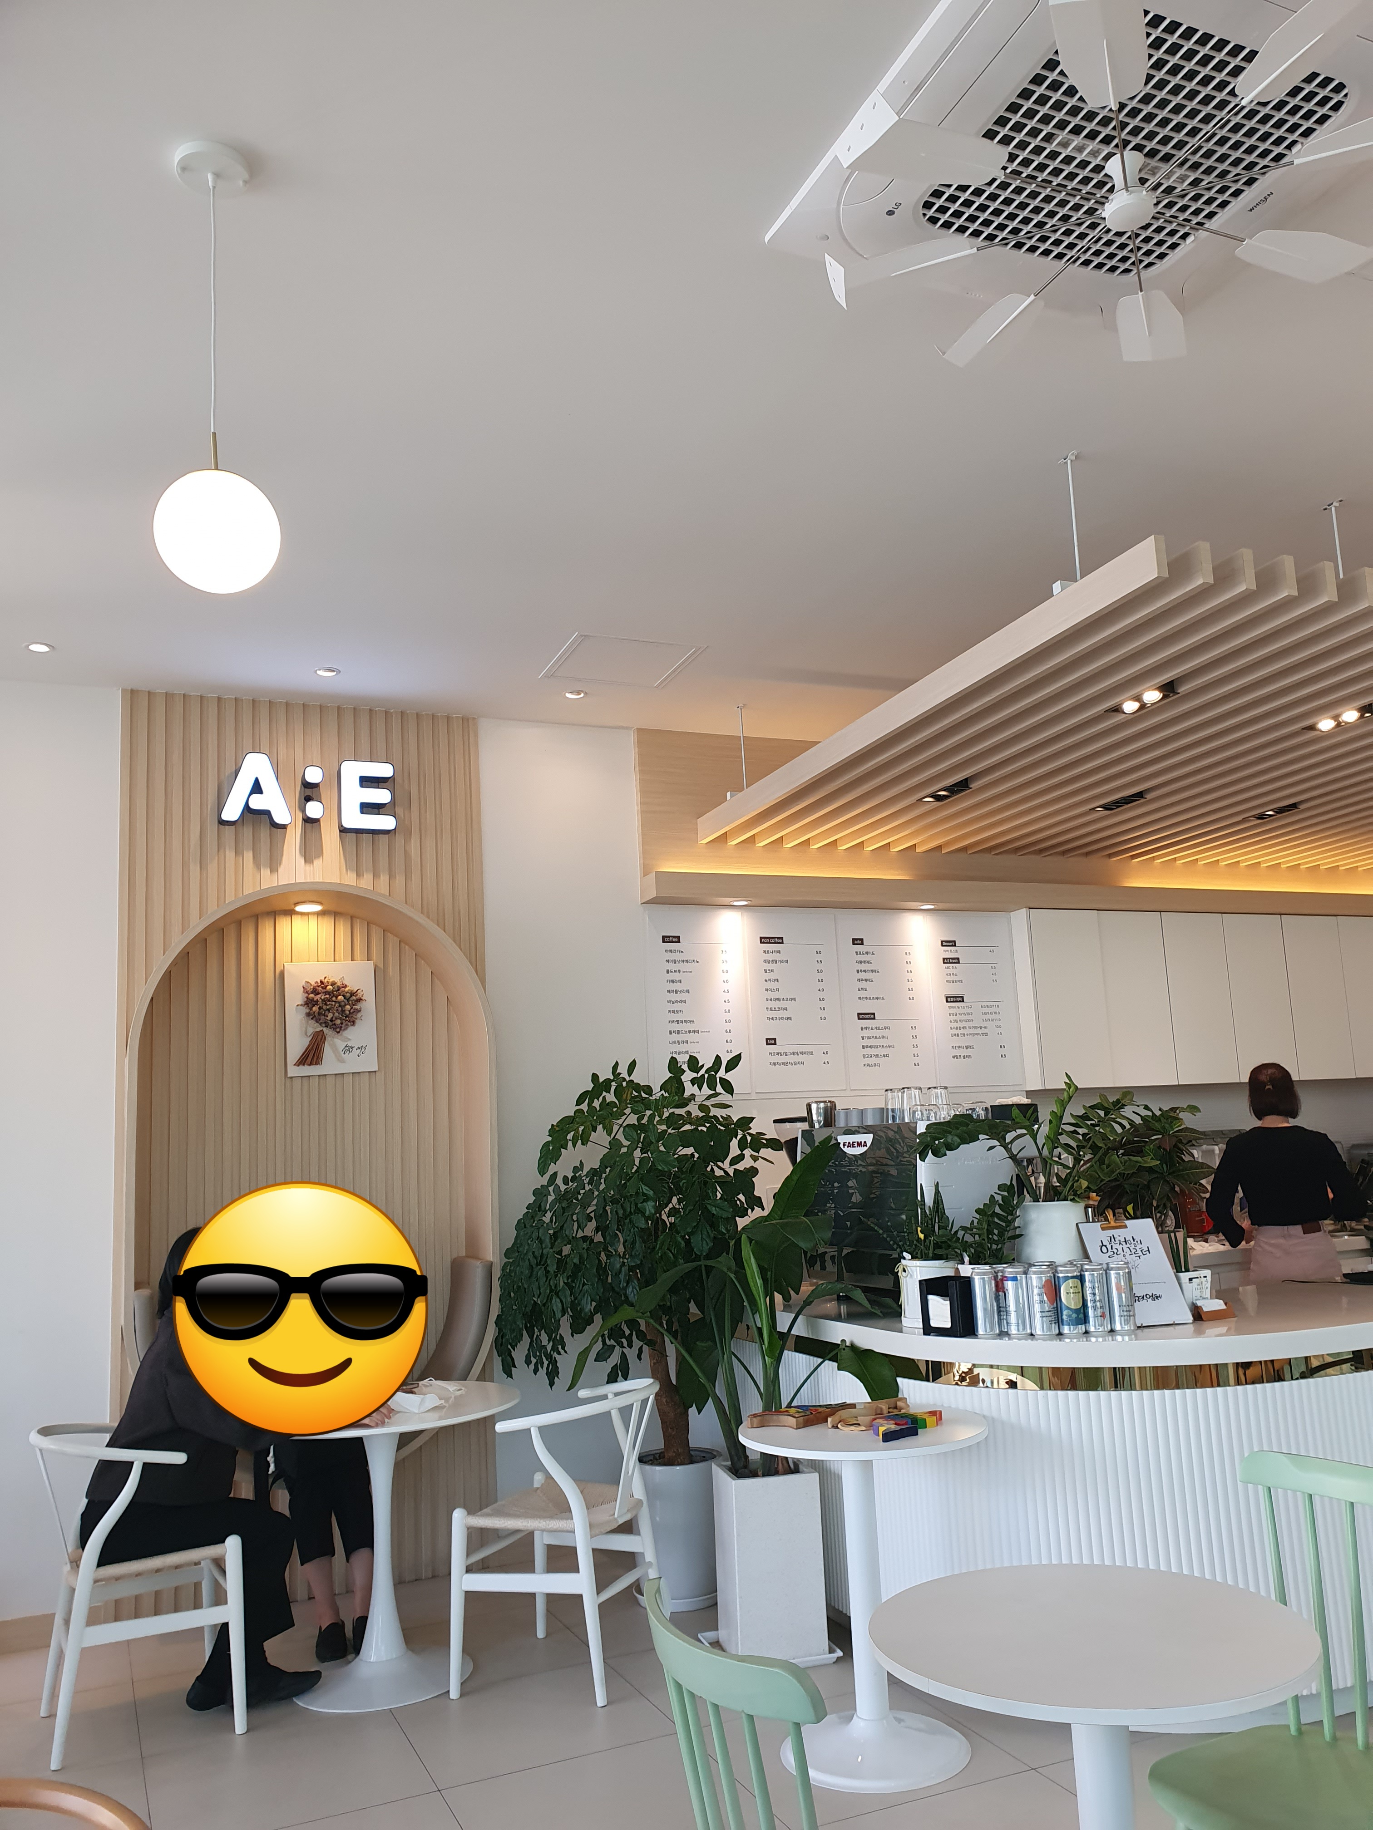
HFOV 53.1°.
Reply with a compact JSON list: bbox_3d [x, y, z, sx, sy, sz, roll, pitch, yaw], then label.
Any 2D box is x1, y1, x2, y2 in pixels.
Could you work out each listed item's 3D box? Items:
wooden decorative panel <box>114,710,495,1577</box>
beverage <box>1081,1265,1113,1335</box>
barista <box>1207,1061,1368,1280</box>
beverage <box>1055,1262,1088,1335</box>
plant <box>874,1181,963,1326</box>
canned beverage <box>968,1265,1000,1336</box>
[{"bbox_3d":[-1.313,0.746,4.818,1.275,3.085,0.120,1,-11,-24],"label":"wooden decorative panel"},{"bbox_3d":[1.031,0.966,3.455,0.065,0.166,0.065,-6,-10,15],"label":"beverage"},{"bbox_3d":[2.175,1.334,4.868,0.540,1.610,0.400,-6,-10,21],"label":"barista"},{"bbox_3d":[0.954,0.949,3.402,0.066,0.168,0.066,-3,-9,0],"label":"beverage"},{"bbox_3d":[0.609,0.898,3.643,0.220,0.380,0.210,-3,-9,0],"label":"plant"},{"bbox_3d":[0.751,0.969,3.457,0.066,0.168,0.066,-3,-9,0],"label":"canned beverage"}]

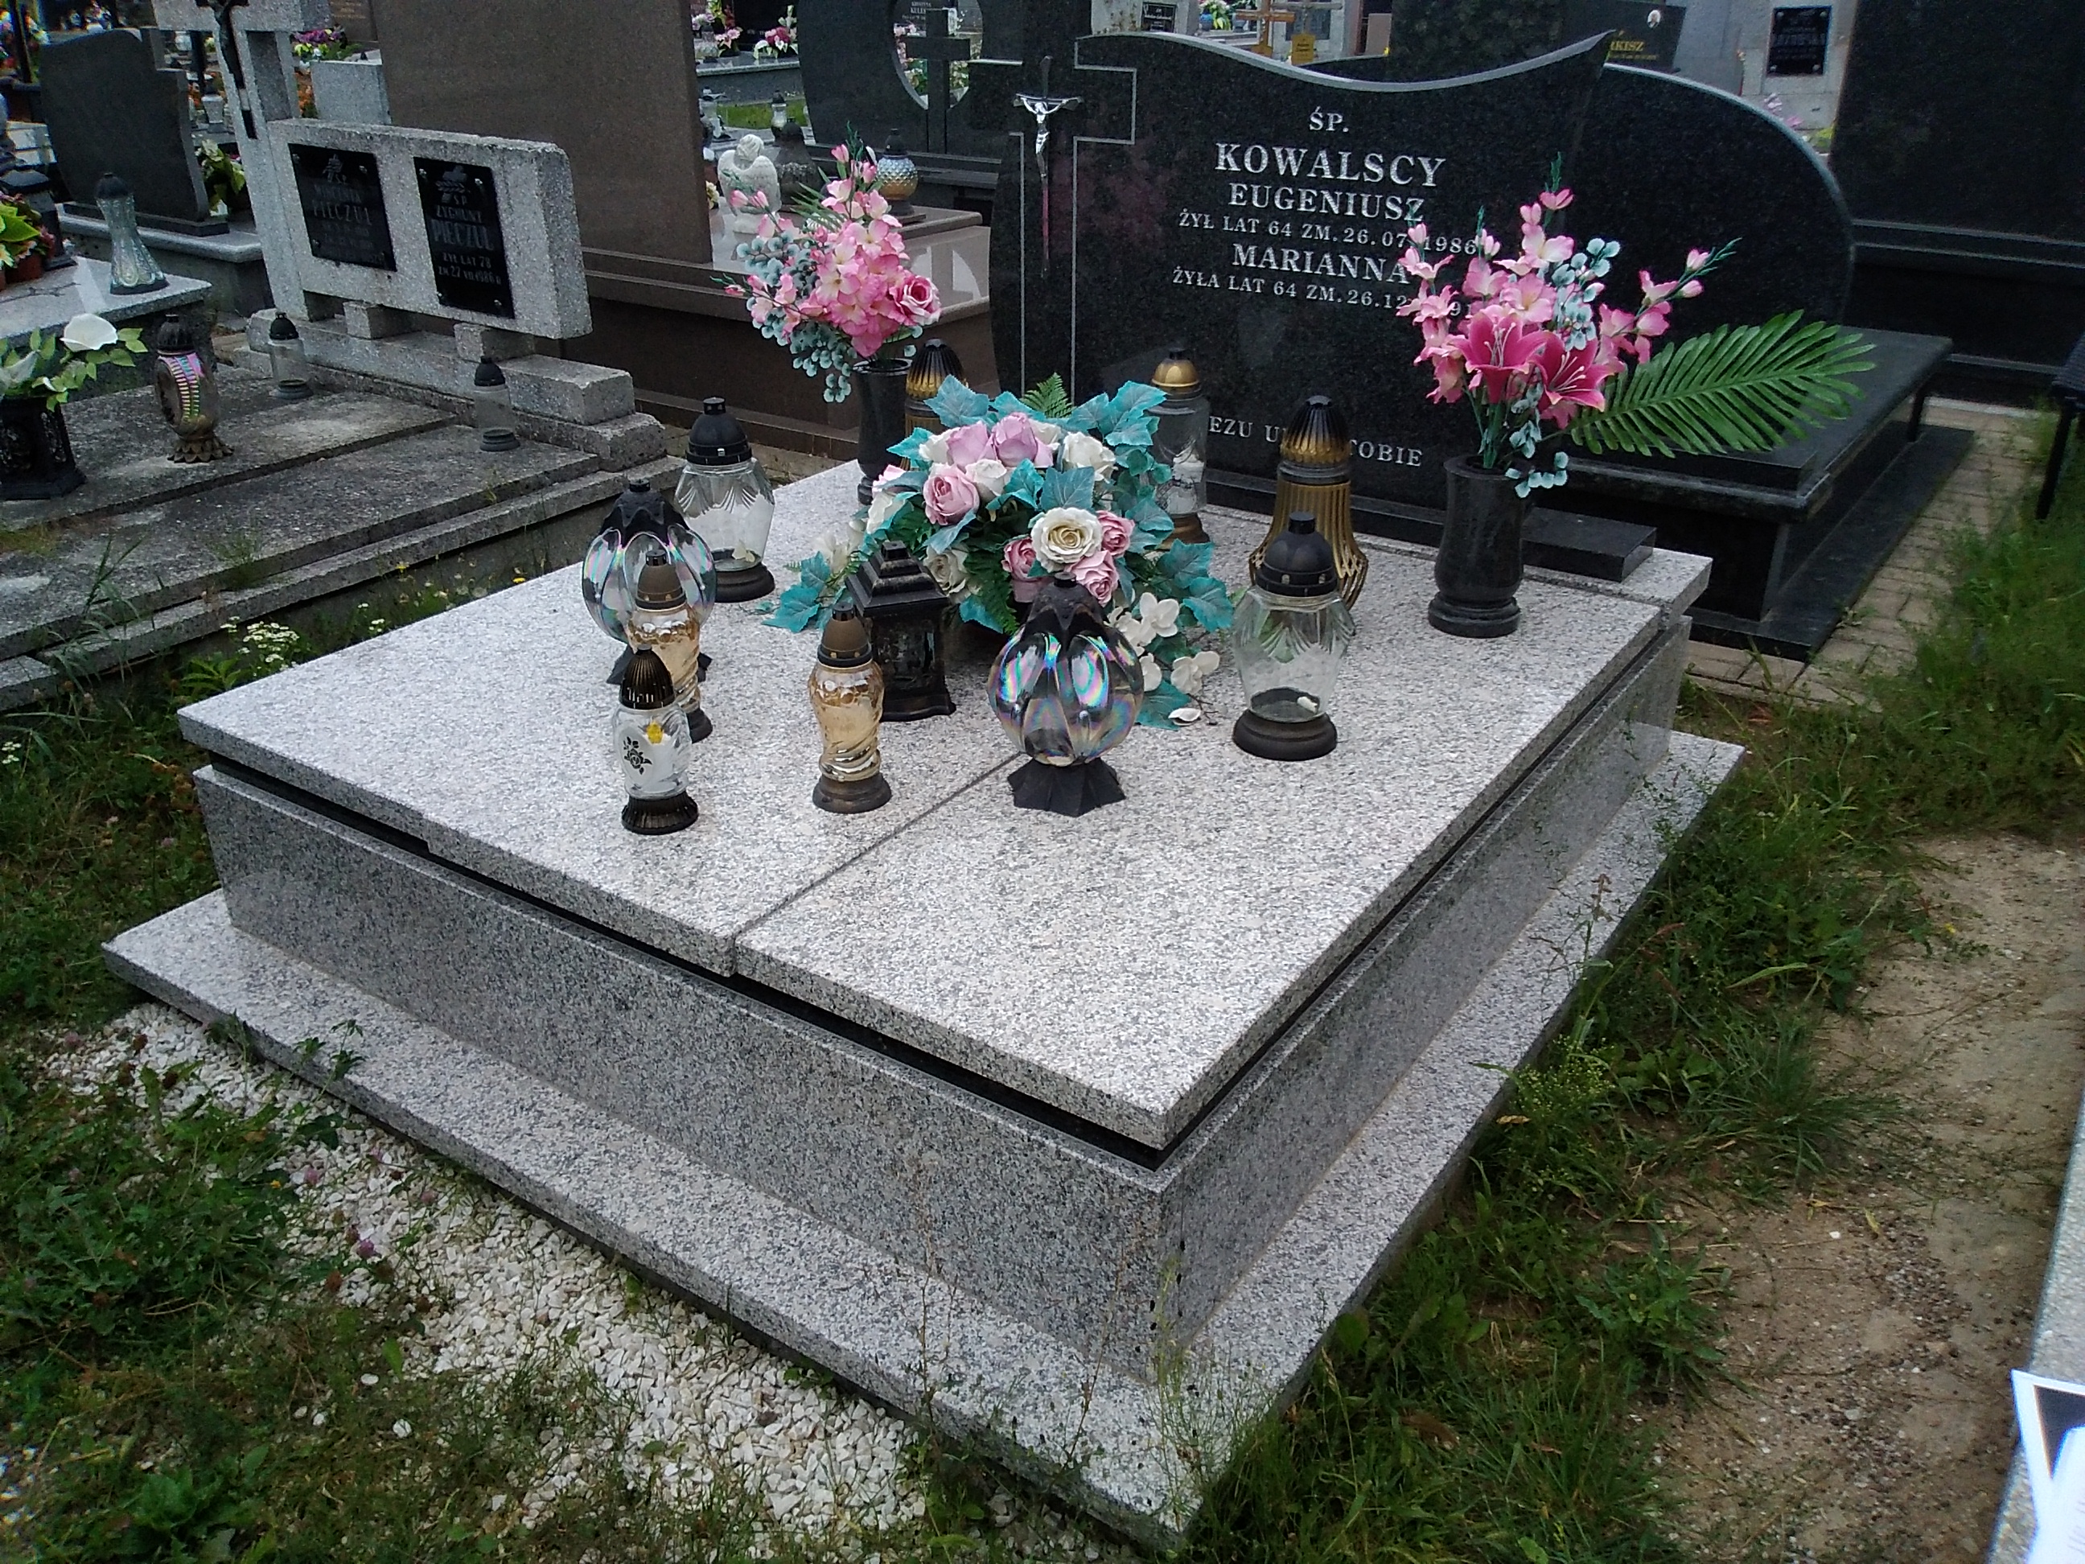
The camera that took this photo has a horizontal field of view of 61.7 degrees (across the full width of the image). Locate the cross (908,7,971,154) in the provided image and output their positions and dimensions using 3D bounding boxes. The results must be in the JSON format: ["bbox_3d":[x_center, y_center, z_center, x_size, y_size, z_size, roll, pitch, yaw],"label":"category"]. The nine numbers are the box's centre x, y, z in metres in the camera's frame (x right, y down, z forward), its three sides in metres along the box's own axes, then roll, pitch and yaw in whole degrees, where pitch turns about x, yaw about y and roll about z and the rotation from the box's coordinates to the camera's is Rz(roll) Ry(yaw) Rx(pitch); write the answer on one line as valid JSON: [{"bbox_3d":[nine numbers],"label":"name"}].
[{"bbox_3d":[-0.418,-2.821,7.040,0.328,0.550,0.070,17,31,30],"label":"cross"}]

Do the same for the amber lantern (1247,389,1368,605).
[{"bbox_3d":[0.489,-0.483,3.091,0.213,0.395,0.213,0,27,0],"label":"amber lantern"}]

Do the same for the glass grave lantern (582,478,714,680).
[{"bbox_3d":[-0.651,-0.340,2.877,0.220,0.321,0.220,0,27,0],"label":"glass grave lantern"}]

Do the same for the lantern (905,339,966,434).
[{"bbox_3d":[-0.184,-0.603,3.095,0.153,0.365,0.153,17,31,30],"label":"lantern"}]

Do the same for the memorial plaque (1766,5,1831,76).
[{"bbox_3d":[4.262,-4.164,9.836,0.315,0.360,0.020,1,16,2],"label":"memorial plaque"}]

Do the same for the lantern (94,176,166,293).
[{"bbox_3d":[-2.651,-1.589,5.048,0.174,0.322,0.174,17,31,30],"label":"lantern"}]

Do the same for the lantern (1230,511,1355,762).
[{"bbox_3d":[0.344,-0.206,2.366,0.166,0.326,0.166,0,27,0],"label":"lantern"}]

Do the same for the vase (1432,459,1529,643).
[{"bbox_3d":[0.708,-0.378,2.783,0.148,0.260,0.148,17,31,30],"label":"vase"}]

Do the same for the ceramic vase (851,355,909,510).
[{"bbox_3d":[-0.333,-0.746,3.697,0.124,0.303,0.124,0,27,0],"label":"ceramic vase"}]

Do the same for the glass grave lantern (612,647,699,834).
[{"bbox_3d":[-0.488,-0.058,2.172,0.101,0.227,0.101,0,27,0],"label":"glass grave lantern"}]

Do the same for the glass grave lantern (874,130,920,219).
[{"bbox_3d":[-0.498,-2.082,5.977,0.156,0.283,0.156,0,27,0],"label":"glass grave lantern"}]

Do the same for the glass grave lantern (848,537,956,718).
[{"bbox_3d":[-0.229,-0.249,2.762,0.140,0.270,0.140,-9,29,-18],"label":"glass grave lantern"}]

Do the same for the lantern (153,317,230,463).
[{"bbox_3d":[-2.114,-0.976,4.306,0.169,0.337,0.169,17,32,30],"label":"lantern"}]

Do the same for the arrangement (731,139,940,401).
[{"bbox_3d":[-0.425,-1.021,3.522,0.420,0.519,0.360,17,32,30],"label":"arrangement"}]

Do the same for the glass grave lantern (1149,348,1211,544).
[{"bbox_3d":[0.251,-0.601,3.114,0.122,0.350,0.122,0,27,0],"label":"glass grave lantern"}]

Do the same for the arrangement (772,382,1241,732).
[{"bbox_3d":[-0.001,-0.437,2.978,0.760,0.410,0.620,17,32,30],"label":"arrangement"}]

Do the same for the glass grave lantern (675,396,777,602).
[{"bbox_3d":[-0.581,-0.530,3.212,0.183,0.355,0.183,0,27,0],"label":"glass grave lantern"}]

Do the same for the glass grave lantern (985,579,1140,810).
[{"bbox_3d":[0.035,-0.122,2.230,0.193,0.295,0.193,0,27,0],"label":"glass grave lantern"}]

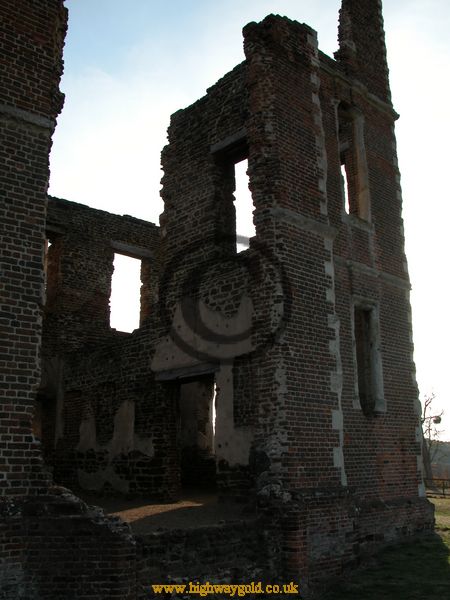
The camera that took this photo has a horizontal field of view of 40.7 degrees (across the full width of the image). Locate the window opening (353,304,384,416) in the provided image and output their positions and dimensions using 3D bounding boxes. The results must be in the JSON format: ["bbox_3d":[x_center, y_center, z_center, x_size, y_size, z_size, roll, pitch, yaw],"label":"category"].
[{"bbox_3d":[2.514,1.112,11.315,0.806,1.989,0.380,13,-20,-42],"label":"window opening"}]

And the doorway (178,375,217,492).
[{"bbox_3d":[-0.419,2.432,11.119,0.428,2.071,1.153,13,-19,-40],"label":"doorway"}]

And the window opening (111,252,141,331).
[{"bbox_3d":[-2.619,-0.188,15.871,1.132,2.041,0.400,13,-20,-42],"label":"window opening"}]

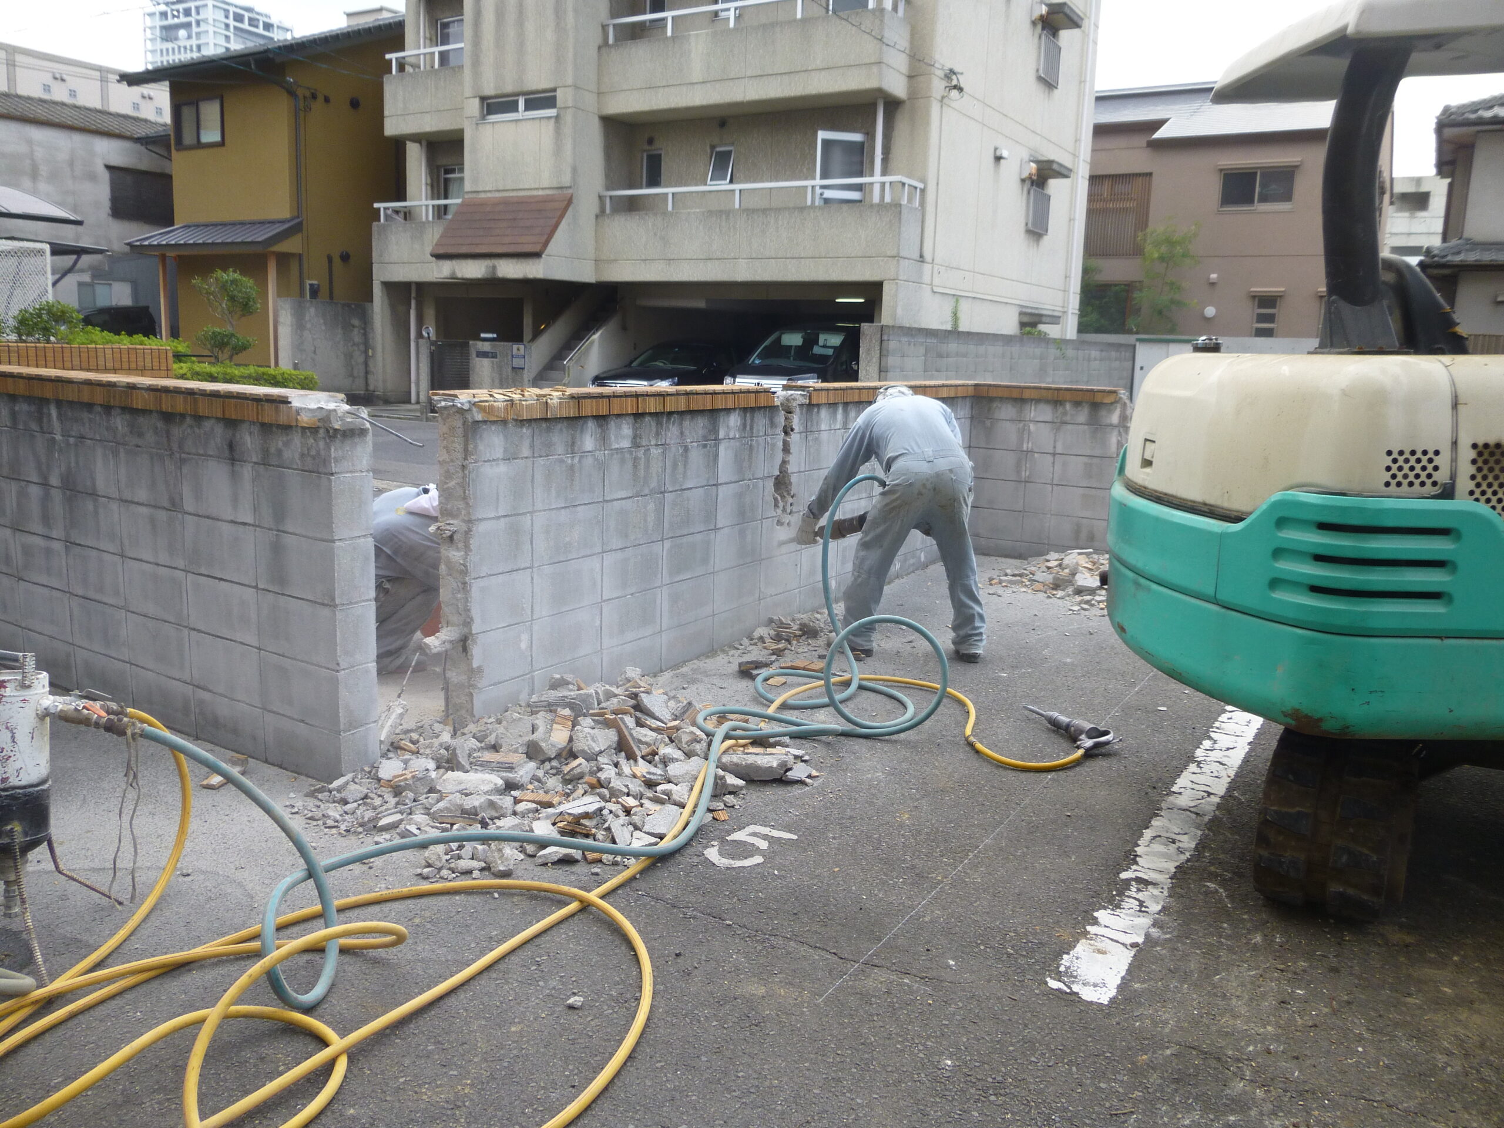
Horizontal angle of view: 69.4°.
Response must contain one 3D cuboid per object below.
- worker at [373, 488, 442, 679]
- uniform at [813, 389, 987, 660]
[{"bbox_3d":[-1.444,0.027,4.660,0.780,0.800,0.560,-2,11,-20],"label":"worker"},{"bbox_3d":[0.676,-0.242,5.320,0.820,1.230,0.780,1,11,-6],"label":"uniform"}]

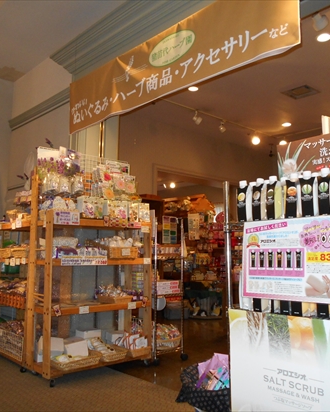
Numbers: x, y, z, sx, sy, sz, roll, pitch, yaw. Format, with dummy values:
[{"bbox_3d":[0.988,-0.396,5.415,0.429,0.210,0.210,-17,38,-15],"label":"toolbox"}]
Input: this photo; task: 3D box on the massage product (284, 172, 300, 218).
[{"bbox_3d":[0.493,-0.037,1.595,0.050,0.174,0.050,-4,-7,40],"label":"massage product"}]

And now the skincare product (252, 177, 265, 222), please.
[{"bbox_3d":[0.390,-0.025,1.708,0.050,0.174,0.050,5,-7,-40],"label":"skincare product"}]

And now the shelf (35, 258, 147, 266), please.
[{"bbox_3d":[-0.647,0.507,3.717,0.970,0.050,0.400,6,-8,-42],"label":"shelf"}]

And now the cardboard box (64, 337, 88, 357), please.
[{"bbox_3d":[-0.785,1.232,3.620,0.190,0.140,0.150,5,-7,-37],"label":"cardboard box"}]

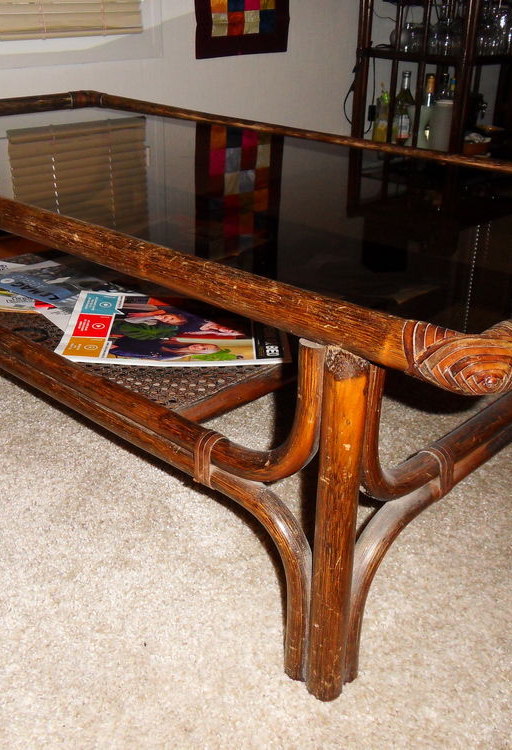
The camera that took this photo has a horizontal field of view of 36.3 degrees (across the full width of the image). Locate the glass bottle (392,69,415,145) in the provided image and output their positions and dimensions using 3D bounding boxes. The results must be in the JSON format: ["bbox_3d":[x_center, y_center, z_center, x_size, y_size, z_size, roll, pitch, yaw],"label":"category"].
[{"bbox_3d":[0.641,-1.153,3.380,0.077,0.305,0.077,1,25,0],"label":"glass bottle"}]

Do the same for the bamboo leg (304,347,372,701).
[{"bbox_3d":[0.076,0.156,0.737,0.043,0.393,0.043,1,25,-1],"label":"bamboo leg"}]

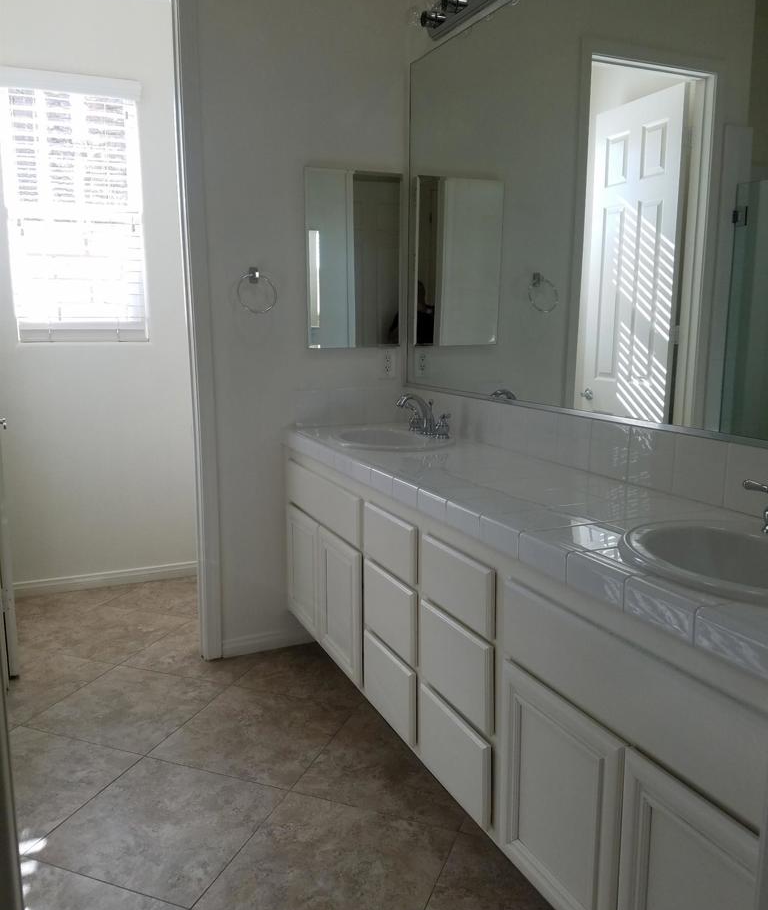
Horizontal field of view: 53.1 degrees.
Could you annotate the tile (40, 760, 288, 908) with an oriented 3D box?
[{"bbox_3d":[-0.581,0.981,2.044,0.487,0.010,0.487,4,11,20],"label":"tile"}]

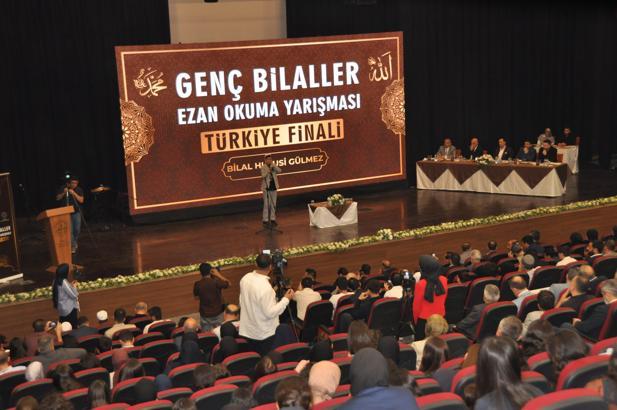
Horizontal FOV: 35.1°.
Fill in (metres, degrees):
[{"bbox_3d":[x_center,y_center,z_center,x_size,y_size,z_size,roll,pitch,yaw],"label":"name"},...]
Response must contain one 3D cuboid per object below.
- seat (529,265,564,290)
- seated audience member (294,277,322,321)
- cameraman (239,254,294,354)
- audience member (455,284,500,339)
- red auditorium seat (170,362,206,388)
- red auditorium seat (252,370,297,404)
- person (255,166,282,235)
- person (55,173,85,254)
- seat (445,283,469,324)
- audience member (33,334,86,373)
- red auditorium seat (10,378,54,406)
[{"bbox_3d":[3.477,1.372,14.978,0.560,0.950,0.620,-8,11,-26],"label":"seat"},{"bbox_3d":[0.009,1.673,14.374,0.500,1.270,0.800,-7,11,-20],"label":"seated audience member"},{"bbox_3d":[-0.440,1.418,11.306,0.600,1.770,0.500,1,11,17],"label":"cameraman"},{"bbox_3d":[2.146,1.564,12.214,0.560,1.220,0.850,-7,11,-23],"label":"audience member"},{"bbox_3d":[-1.263,2.032,9.991,0.560,0.950,0.620,-8,11,-26],"label":"red auditorium seat"},{"bbox_3d":[-0.364,1.881,8.666,0.560,0.980,0.650,-8,11,-25],"label":"red auditorium seat"},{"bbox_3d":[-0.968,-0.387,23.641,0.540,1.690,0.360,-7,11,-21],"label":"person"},{"bbox_3d":[-5.238,0.221,21.567,0.600,1.680,0.460,-1,11,12],"label":"person"},{"bbox_3d":[1.964,1.579,14.243,0.560,0.950,0.620,-8,11,-26],"label":"seat"},{"bbox_3d":[-3.051,2.124,11.979,0.580,1.250,0.850,-7,11,-23],"label":"audience member"},{"bbox_3d":[-3.006,2.315,10.687,0.560,0.980,0.650,-8,11,-25],"label":"red auditorium seat"}]

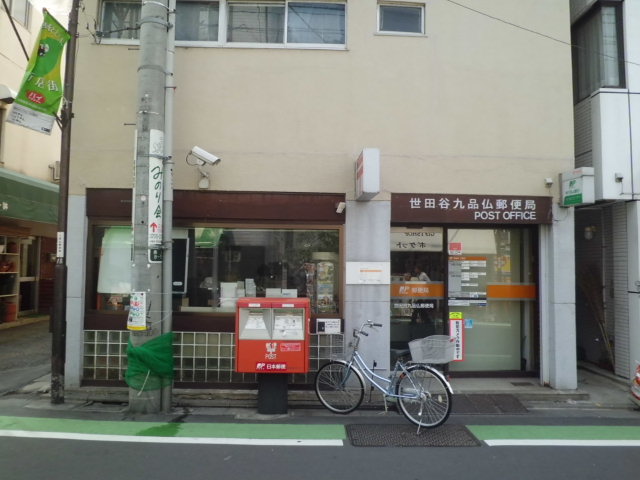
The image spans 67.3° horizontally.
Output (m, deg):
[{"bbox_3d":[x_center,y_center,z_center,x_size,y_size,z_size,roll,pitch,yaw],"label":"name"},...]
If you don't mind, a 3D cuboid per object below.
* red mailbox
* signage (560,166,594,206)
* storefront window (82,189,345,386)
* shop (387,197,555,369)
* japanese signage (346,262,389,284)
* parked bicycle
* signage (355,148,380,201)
[{"bbox_3d":[-0.540,1.116,5.645,0.804,0.813,0.441,1,-3,-1],"label":"red mailbox"},{"bbox_3d":[3.107,-0.632,5.811,0.142,0.412,0.451,1,-3,-1],"label":"signage"},{"bbox_3d":[-1.354,0.629,6.150,3.320,2.530,0.200,1,-2,-1],"label":"storefront window"},{"bbox_3d":[1.958,0.559,6.252,2.009,2.313,0.490,1,-3,-1],"label":"shop"},{"bbox_3d":[0.607,0.419,6.017,0.549,0.274,0.020,1,-3,-1],"label":"japanese signage"},{"bbox_3d":[0.676,1.470,5.361,1.686,1.078,0.510,-1,-3,35],"label":"parked bicycle"},{"bbox_3d":[0.562,-0.763,5.684,0.186,0.470,0.588,1,-3,-1],"label":"signage"}]

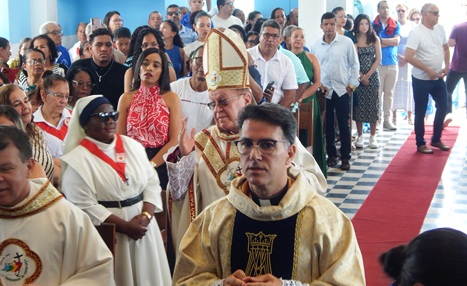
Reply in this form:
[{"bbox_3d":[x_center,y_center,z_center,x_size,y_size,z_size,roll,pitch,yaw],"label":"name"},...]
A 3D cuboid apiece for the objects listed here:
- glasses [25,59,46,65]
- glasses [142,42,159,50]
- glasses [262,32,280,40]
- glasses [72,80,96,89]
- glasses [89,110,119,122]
[{"bbox_3d":[-1.566,-0.645,8.000,0.140,0.040,0.140,-9,13,-38],"label":"glasses"},{"bbox_3d":[-0.697,-0.811,8.500,0.140,0.045,0.140,-1,10,0],"label":"glasses"},{"bbox_3d":[0.319,-0.895,8.500,0.142,0.045,0.142,2,10,1],"label":"glasses"},{"bbox_3d":[-1.046,-0.411,7.100,0.140,0.045,0.140,9,4,-30],"label":"glasses"},{"bbox_3d":[-0.647,-0.133,4.850,0.145,0.050,0.145,7,13,39],"label":"glasses"}]

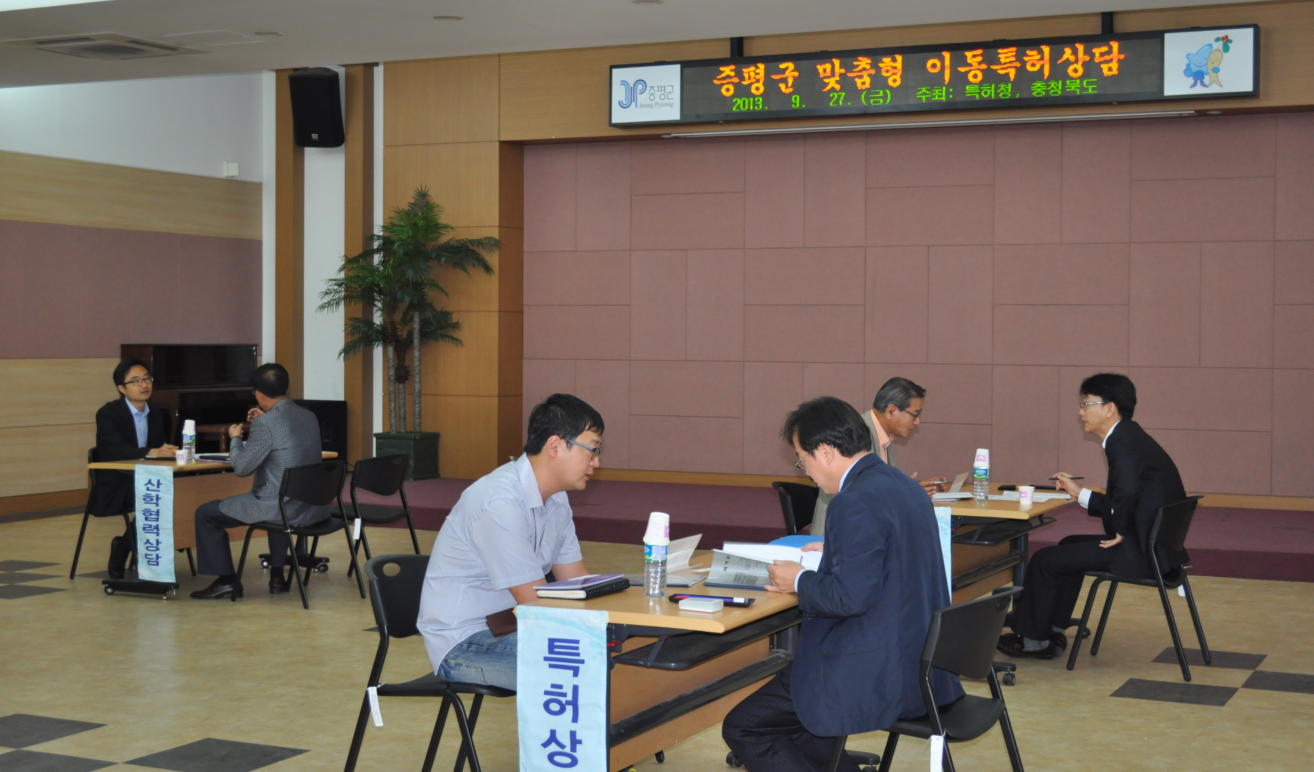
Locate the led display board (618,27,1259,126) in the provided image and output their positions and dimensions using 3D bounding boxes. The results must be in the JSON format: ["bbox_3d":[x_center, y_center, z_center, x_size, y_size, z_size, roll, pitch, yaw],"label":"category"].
[{"bbox_3d":[2.133,-2.567,14.755,5.580,0.560,0.160,1,1,25],"label":"led display board"}]

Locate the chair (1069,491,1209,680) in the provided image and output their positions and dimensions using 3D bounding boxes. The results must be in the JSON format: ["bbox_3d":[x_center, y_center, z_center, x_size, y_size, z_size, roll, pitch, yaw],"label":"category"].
[{"bbox_3d":[2.212,0.899,7.999,0.570,0.776,0.520,1,1,25],"label":"chair"}]

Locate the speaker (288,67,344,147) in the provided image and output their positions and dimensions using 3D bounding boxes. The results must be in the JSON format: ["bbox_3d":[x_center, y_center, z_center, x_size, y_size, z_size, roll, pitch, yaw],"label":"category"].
[{"bbox_3d":[-3.240,-2.670,16.756,0.440,0.680,0.380,1,21,6],"label":"speaker"}]

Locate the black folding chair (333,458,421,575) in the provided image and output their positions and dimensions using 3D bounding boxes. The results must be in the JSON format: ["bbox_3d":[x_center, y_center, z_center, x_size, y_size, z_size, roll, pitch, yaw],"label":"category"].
[{"bbox_3d":[-1.779,0.818,10.693,0.570,0.776,0.520,1,1,25],"label":"black folding chair"}]

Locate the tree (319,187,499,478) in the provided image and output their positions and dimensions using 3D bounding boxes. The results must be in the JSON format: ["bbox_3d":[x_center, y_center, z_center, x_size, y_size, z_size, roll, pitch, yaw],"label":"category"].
[{"bbox_3d":[-2.326,-0.489,16.483,1.550,2.780,1.250,1,1,25],"label":"tree"}]

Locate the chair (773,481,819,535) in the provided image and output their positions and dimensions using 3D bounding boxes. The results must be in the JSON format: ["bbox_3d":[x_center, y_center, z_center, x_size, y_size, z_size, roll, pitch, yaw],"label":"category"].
[{"bbox_3d":[0.856,0.850,8.215,0.540,0.775,0.520,1,1,25],"label":"chair"}]

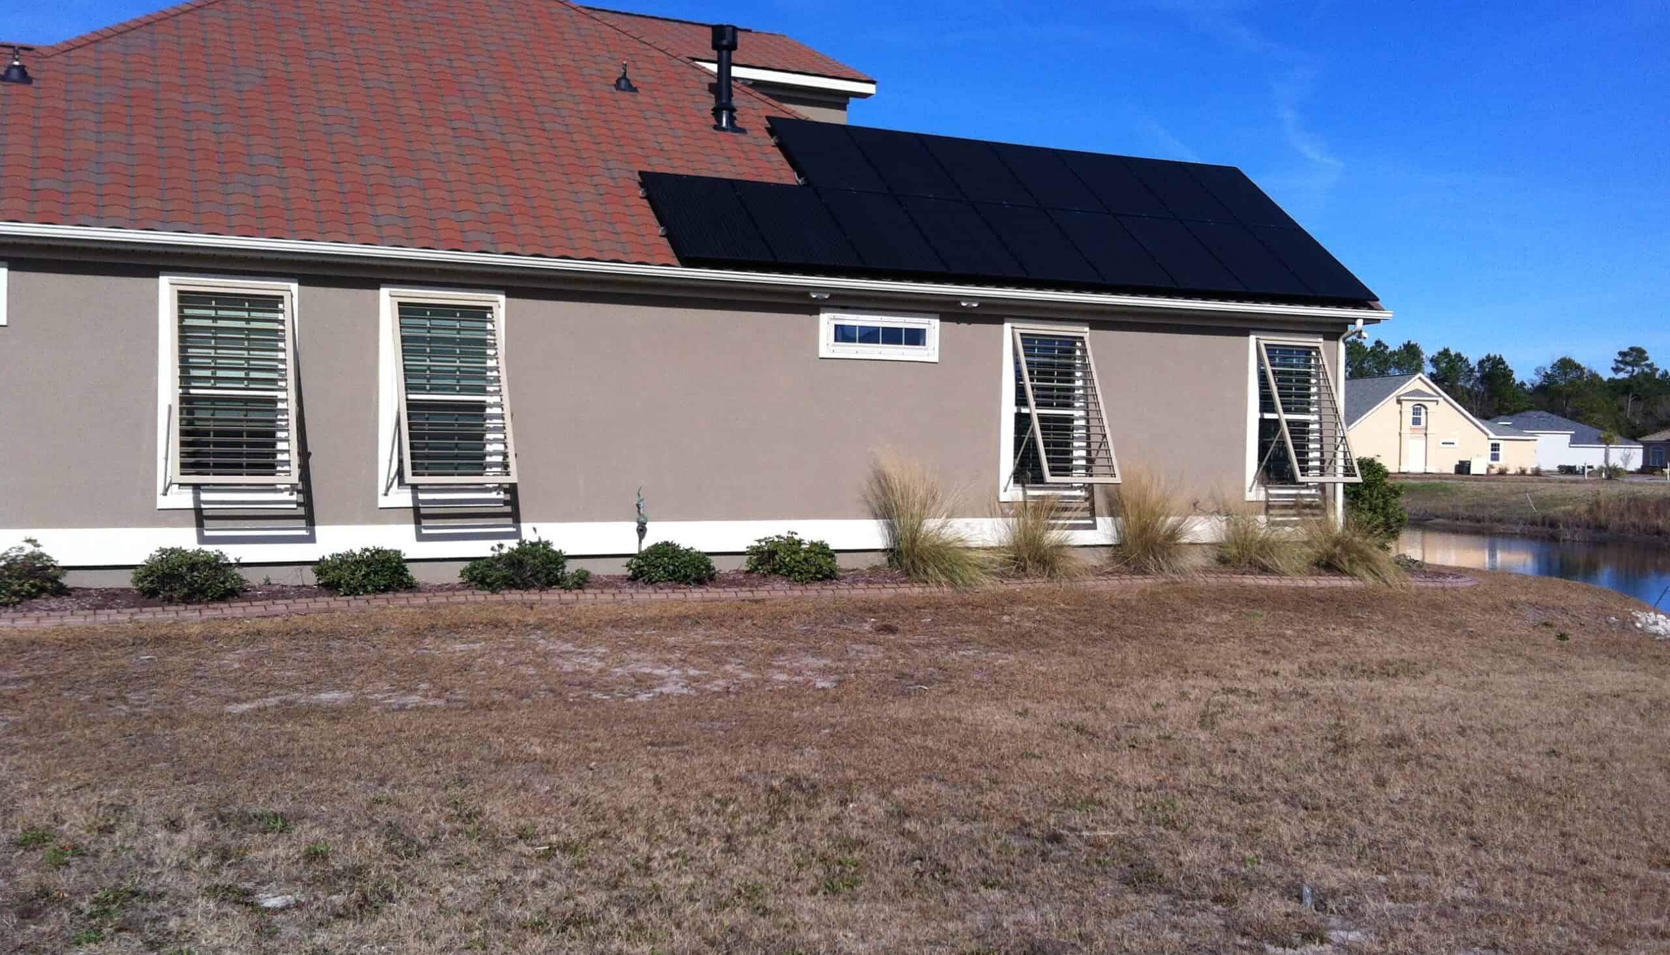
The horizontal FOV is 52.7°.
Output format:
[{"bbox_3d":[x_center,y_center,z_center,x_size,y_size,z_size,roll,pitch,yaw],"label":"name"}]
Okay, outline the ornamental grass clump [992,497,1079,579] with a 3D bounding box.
[{"bbox_3d":[2.146,0.622,18.007,0.942,0.841,0.867,1,2,0],"label":"ornamental grass clump"}]

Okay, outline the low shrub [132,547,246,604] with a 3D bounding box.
[{"bbox_3d":[-5.433,0.803,14.168,0.946,0.412,0.870,0,2,-27],"label":"low shrub"}]

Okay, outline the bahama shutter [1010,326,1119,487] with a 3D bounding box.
[{"bbox_3d":[2.511,-0.718,18.429,1.123,1.957,0.730,0,2,-27],"label":"bahama shutter"}]

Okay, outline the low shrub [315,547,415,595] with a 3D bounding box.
[{"bbox_3d":[-4.175,0.813,14.946,0.896,0.390,0.824,0,2,-27],"label":"low shrub"}]

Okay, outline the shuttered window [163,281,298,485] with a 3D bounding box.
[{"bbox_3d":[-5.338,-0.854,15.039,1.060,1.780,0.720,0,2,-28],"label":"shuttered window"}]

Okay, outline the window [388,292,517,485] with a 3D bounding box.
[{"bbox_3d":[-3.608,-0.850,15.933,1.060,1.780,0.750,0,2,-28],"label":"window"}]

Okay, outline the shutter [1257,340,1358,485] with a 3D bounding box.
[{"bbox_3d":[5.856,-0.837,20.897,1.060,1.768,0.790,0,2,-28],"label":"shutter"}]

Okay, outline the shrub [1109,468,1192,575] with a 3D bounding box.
[{"bbox_3d":[3.499,0.475,18.682,0.893,1.139,0.848,1,2,0],"label":"shrub"}]

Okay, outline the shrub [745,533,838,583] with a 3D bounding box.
[{"bbox_3d":[-0.451,0.800,17.412,0.950,0.500,0.800,0,2,-28],"label":"shrub"}]

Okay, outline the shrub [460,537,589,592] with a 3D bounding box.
[{"bbox_3d":[-2.959,0.799,16.034,1.220,0.500,0.900,0,2,-28],"label":"shrub"}]

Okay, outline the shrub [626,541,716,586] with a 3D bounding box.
[{"bbox_3d":[-1.589,0.818,16.359,0.844,0.383,0.776,1,2,0],"label":"shrub"}]

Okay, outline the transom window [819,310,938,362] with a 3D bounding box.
[{"bbox_3d":[0.512,-1.535,18.492,1.495,0.508,0.100,0,2,-28],"label":"transom window"}]

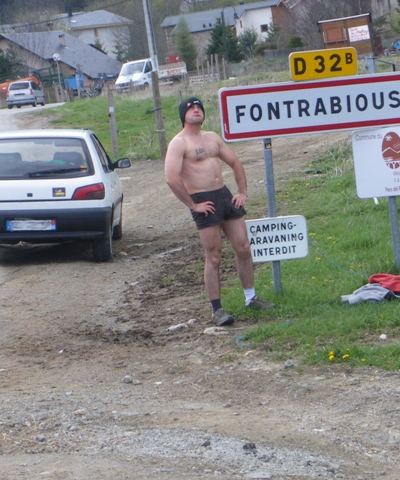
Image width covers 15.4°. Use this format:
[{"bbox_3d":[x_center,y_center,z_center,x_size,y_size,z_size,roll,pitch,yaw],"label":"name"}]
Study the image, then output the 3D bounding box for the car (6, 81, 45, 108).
[{"bbox_3d":[-11.775,-9.880,100.500,1.820,1.720,4.500,-5,7,4],"label":"car"}]

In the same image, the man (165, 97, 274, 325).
[{"bbox_3d":[0.117,-0.214,10.800,0.640,1.660,0.500,-8,6,-28],"label":"man"}]

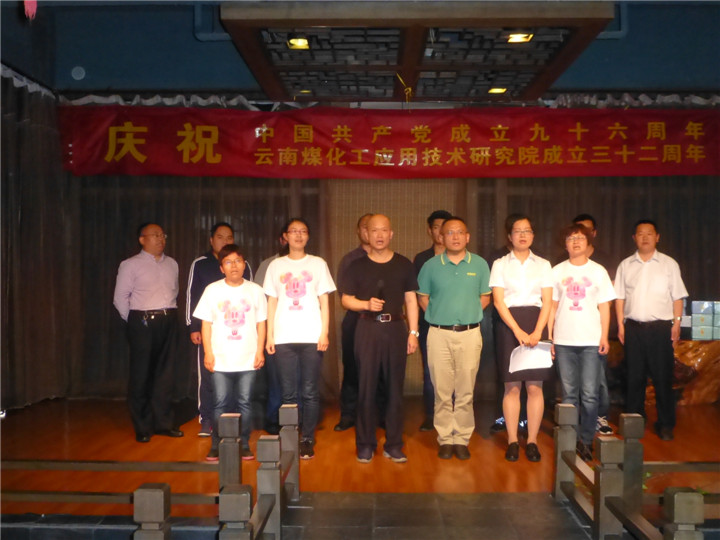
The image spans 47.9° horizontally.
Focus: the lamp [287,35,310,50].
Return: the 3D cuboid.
[{"bbox_3d":[-0.446,-1.620,5.800,0.155,0.060,0.160,0,0,1],"label":"lamp"}]

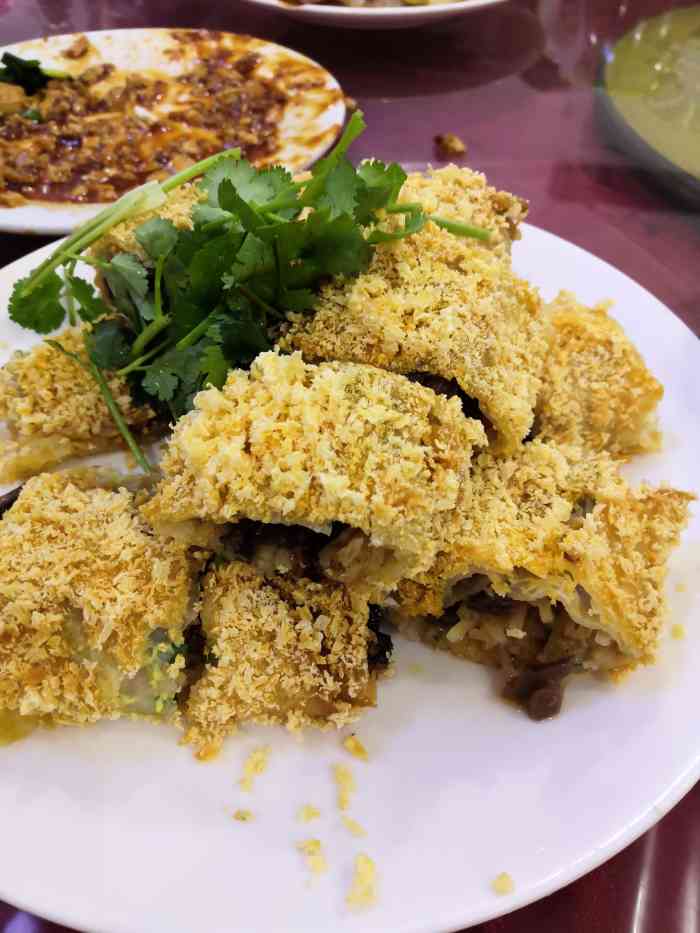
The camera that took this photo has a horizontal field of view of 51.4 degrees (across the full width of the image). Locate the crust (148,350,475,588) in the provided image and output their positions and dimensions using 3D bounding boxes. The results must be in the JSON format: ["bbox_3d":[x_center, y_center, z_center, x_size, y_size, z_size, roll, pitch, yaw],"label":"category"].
[{"bbox_3d":[-0.007,0.000,0.160,0.067,0.035,0.043,9,48,8],"label":"crust"}]

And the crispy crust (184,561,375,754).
[{"bbox_3d":[-0.016,0.034,0.175,0.041,0.035,0.050,-5,48,-4],"label":"crispy crust"}]

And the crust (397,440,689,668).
[{"bbox_3d":[0.048,0.018,0.187,0.067,0.038,0.048,9,48,8],"label":"crust"}]

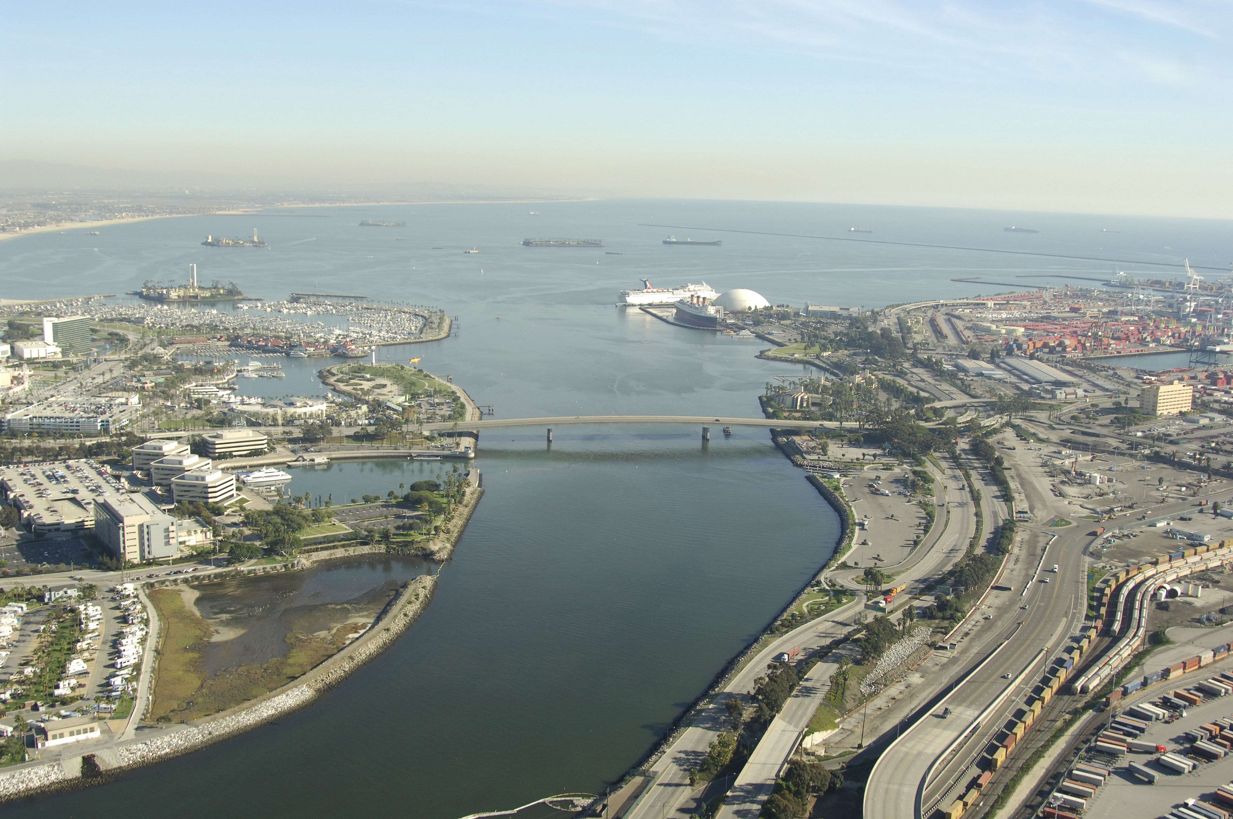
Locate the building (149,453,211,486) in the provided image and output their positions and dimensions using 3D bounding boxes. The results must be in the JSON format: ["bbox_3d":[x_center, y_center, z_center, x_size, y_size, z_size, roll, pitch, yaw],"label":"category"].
[{"bbox_3d":[-350.406,48.314,991.382,38.000,21.000,39.500,4,10,10],"label":"building"}]

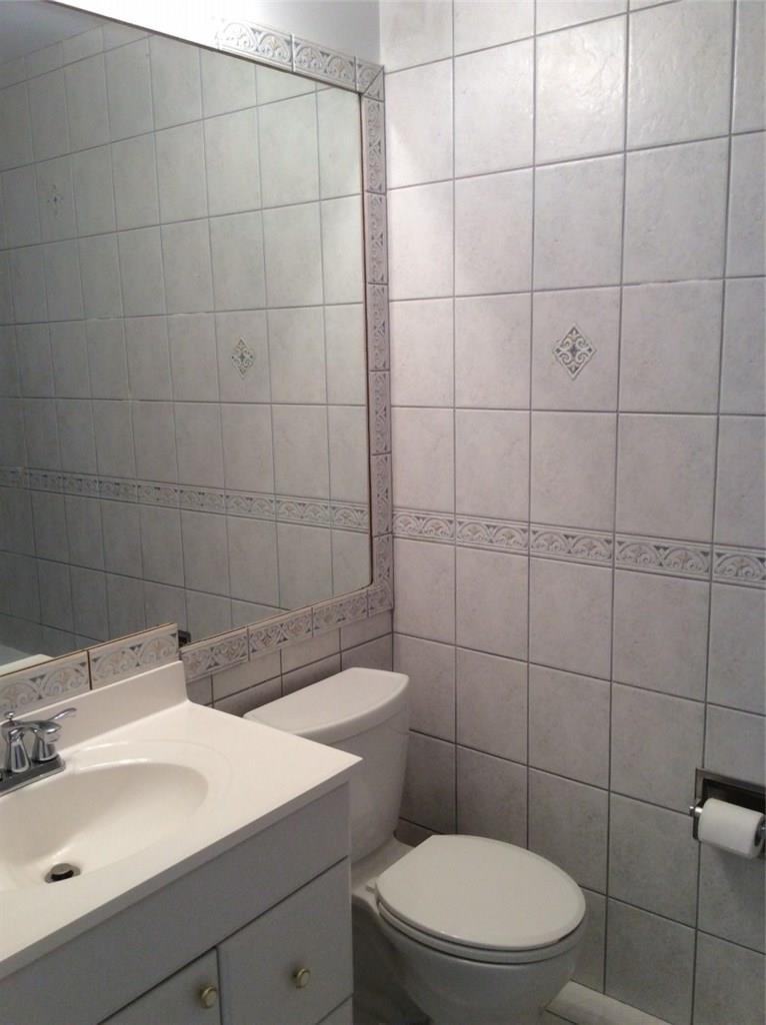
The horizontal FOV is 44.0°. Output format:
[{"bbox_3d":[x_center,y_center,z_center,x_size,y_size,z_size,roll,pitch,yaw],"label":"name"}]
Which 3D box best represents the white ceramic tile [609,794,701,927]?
[{"bbox_3d":[0.576,0.739,2.018,0.200,0.247,0.010,7,13,39],"label":"white ceramic tile"}]

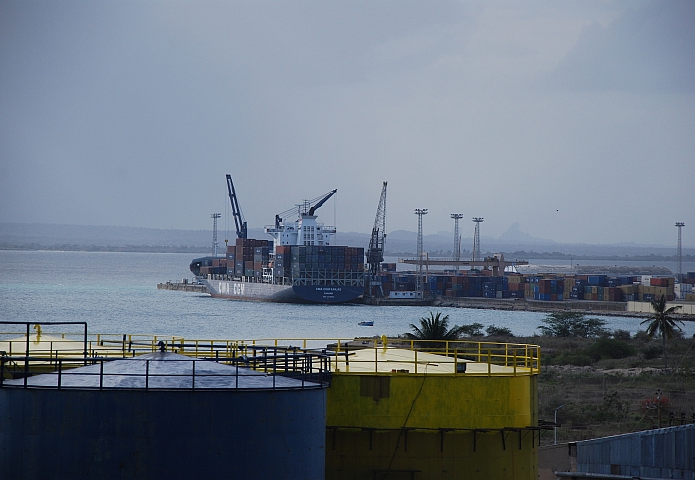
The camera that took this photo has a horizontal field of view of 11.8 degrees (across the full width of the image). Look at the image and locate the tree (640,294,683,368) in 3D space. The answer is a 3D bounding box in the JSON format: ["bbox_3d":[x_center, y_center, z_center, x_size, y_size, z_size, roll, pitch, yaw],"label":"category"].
[{"bbox_3d":[50.613,14.749,540.000,7.400,11.900,7.200,1,0,0],"label":"tree"}]

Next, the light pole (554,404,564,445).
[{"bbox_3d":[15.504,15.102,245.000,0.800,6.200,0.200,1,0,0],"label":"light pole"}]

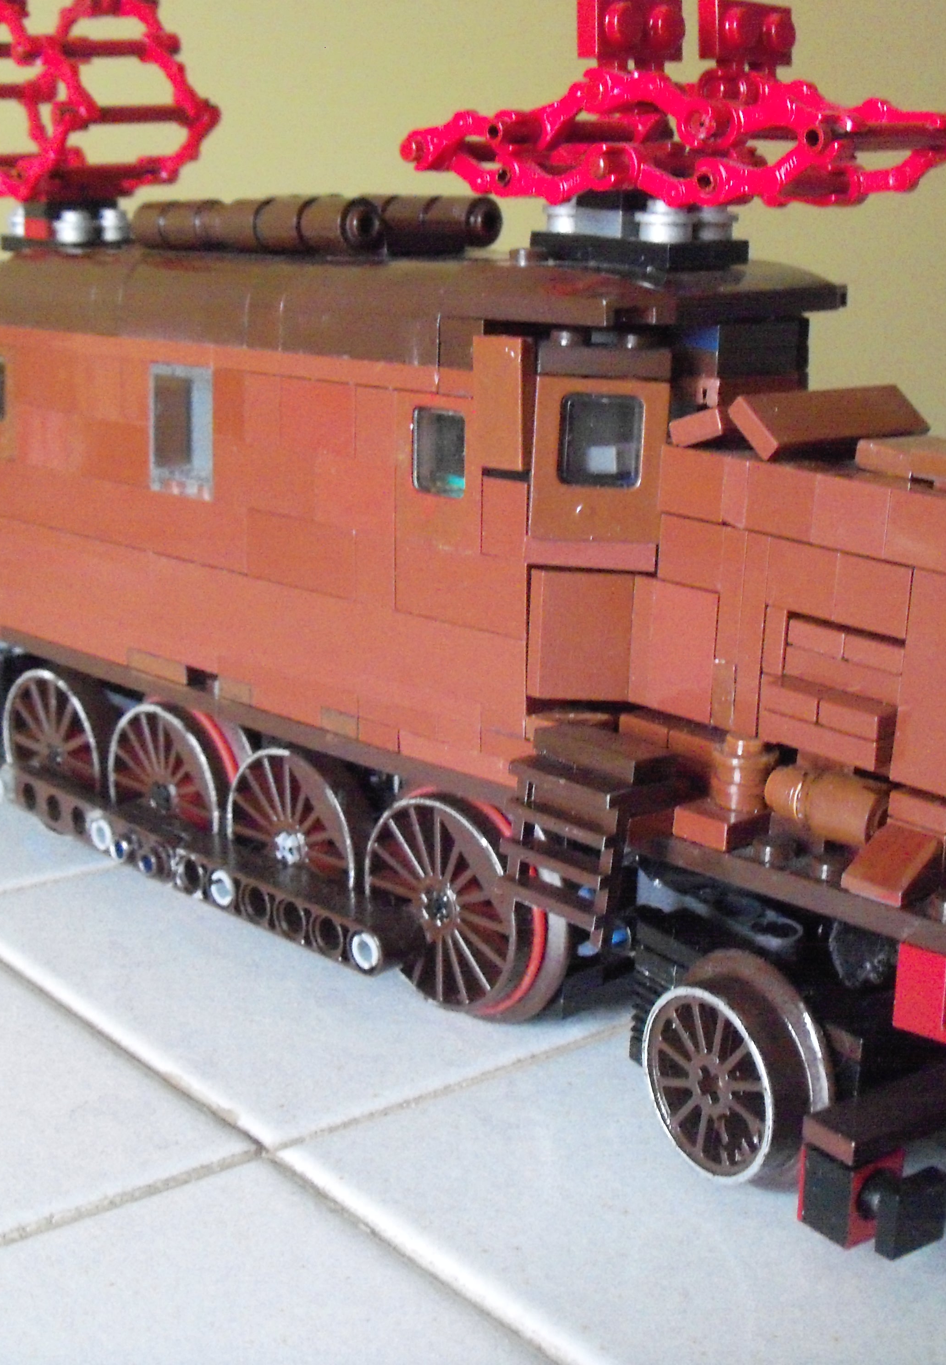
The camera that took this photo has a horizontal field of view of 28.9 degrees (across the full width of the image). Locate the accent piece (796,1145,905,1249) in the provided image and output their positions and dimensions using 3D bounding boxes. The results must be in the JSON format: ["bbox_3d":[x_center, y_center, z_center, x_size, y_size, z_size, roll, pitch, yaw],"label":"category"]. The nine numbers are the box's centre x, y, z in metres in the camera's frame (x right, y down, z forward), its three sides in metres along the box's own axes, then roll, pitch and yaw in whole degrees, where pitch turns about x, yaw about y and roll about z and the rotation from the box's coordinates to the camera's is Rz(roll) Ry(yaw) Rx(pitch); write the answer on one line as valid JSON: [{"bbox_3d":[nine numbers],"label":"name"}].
[{"bbox_3d":[0.041,0.055,0.200,0.008,0.009,0.007,-9,17,-35],"label":"accent piece"}]

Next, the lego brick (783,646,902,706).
[{"bbox_3d":[0.044,-0.001,0.212,0.016,0.004,0.008,17,20,42],"label":"lego brick"}]

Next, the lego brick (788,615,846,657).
[{"bbox_3d":[0.041,-0.005,0.211,0.007,0.003,0.008,-11,20,-44],"label":"lego brick"}]

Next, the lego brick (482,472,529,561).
[{"bbox_3d":[0.007,-0.022,0.238,0.008,0.010,0.008,-13,20,-43],"label":"lego brick"}]

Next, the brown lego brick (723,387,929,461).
[{"bbox_3d":[0.044,-0.032,0.226,0.032,0.003,0.008,-12,61,-46],"label":"brown lego brick"}]

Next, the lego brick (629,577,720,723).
[{"bbox_3d":[0.027,-0.005,0.225,0.009,0.016,0.013,-11,20,-44],"label":"lego brick"}]

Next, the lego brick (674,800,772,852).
[{"bbox_3d":[0.030,0.017,0.224,0.008,0.003,0.008,-13,20,-43],"label":"lego brick"}]

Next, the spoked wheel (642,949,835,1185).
[{"bbox_3d":[0.031,0.047,0.219,0.008,0.028,0.028,-8,17,-33],"label":"spoked wheel"}]

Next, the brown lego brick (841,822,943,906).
[{"bbox_3d":[0.046,0.020,0.202,0.008,0.006,0.008,-12,19,-43],"label":"brown lego brick"}]

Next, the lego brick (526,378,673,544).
[{"bbox_3d":[0.015,-0.027,0.222,0.016,0.019,0.007,0,14,-5],"label":"lego brick"}]

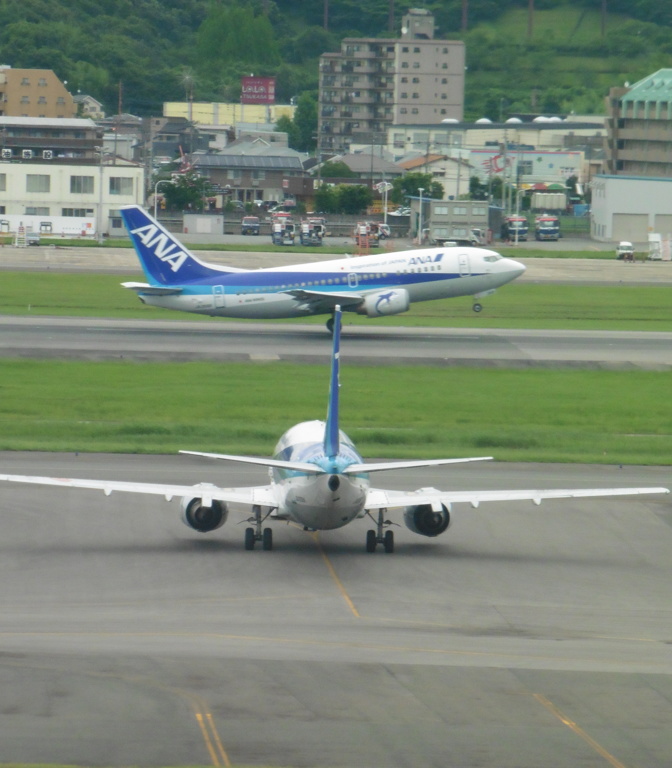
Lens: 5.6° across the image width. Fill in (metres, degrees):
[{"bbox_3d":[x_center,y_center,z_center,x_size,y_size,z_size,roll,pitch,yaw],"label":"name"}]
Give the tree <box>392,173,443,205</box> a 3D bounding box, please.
[{"bbox_3d":[10.496,-24.661,880.000,6.400,5.200,5.800,1,3,-3],"label":"tree"}]

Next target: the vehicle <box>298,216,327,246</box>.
[{"bbox_3d":[-2.908,-17.949,802.172,2.600,3.300,7.500,1,3,-2],"label":"vehicle"}]

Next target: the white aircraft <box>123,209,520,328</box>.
[{"bbox_3d":[-1.068,-9.773,525.000,31.000,11.400,28.900,-7,3,-3],"label":"white aircraft"}]

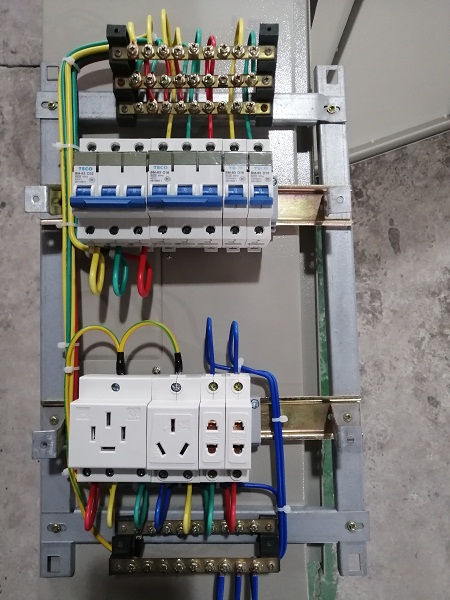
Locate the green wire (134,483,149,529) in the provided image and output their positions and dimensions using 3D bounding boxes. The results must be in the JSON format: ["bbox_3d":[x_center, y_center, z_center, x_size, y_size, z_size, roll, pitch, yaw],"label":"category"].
[{"bbox_3d":[-0.064,0.157,0.360,0.011,0.025,0.034,-1,85,0],"label":"green wire"}]

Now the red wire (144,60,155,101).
[{"bbox_3d":[-0.057,-0.165,0.353,0.007,0.014,0.032,0,87,0],"label":"red wire"}]

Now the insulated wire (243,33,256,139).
[{"bbox_3d":[0.019,-0.164,0.356,0.010,0.028,0.082,0,87,0],"label":"insulated wire"}]

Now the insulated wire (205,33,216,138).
[{"bbox_3d":[-0.012,-0.175,0.387,0.010,0.032,0.083,-1,85,0],"label":"insulated wire"}]

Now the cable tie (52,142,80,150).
[{"bbox_3d":[-0.131,-0.127,0.388,0.022,0.012,0.006,-1,85,0],"label":"cable tie"}]

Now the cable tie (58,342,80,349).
[{"bbox_3d":[-0.125,0.036,0.376,0.017,0.011,0.004,-1,85,0],"label":"cable tie"}]

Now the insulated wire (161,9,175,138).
[{"bbox_3d":[-0.046,-0.181,0.379,0.011,0.044,0.094,-1,85,0],"label":"insulated wire"}]

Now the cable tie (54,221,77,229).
[{"bbox_3d":[-0.131,-0.062,0.385,0.018,0.012,0.005,-1,85,0],"label":"cable tie"}]

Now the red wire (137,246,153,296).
[{"bbox_3d":[-0.065,-0.022,0.379,0.013,0.025,0.037,-1,85,0],"label":"red wire"}]

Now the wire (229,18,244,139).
[{"bbox_3d":[0.009,-0.168,0.355,0.011,0.030,0.091,0,87,0],"label":"wire"}]

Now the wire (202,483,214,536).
[{"bbox_3d":[-0.012,0.158,0.352,0.009,0.022,0.041,0,87,0],"label":"wire"}]

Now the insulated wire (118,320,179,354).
[{"bbox_3d":[-0.058,0.029,0.357,0.046,0.008,0.026,0,87,0],"label":"insulated wire"}]

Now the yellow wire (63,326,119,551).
[{"bbox_3d":[-0.105,0.108,0.366,0.044,0.030,0.175,0,87,0],"label":"yellow wire"}]

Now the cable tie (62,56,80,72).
[{"bbox_3d":[-0.122,-0.187,0.372,0.017,0.012,0.005,32,87,2],"label":"cable tie"}]

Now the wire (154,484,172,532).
[{"bbox_3d":[-0.046,0.156,0.352,0.011,0.022,0.035,0,87,0],"label":"wire"}]

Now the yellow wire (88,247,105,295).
[{"bbox_3d":[-0.104,-0.023,0.379,0.012,0.025,0.036,-1,85,0],"label":"yellow wire"}]

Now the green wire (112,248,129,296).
[{"bbox_3d":[-0.083,-0.023,0.371,0.011,0.022,0.040,0,87,0],"label":"green wire"}]

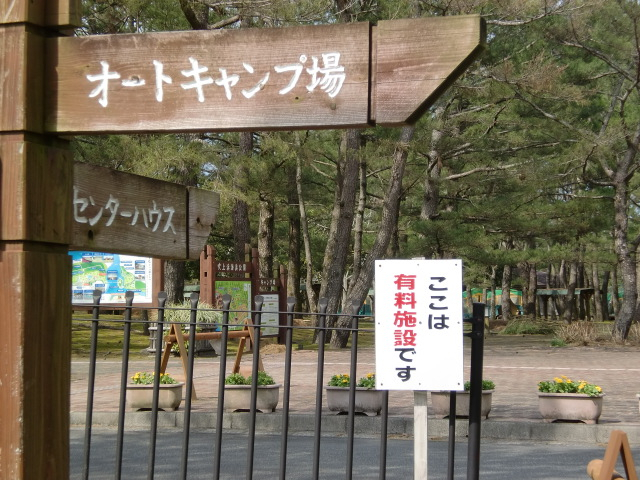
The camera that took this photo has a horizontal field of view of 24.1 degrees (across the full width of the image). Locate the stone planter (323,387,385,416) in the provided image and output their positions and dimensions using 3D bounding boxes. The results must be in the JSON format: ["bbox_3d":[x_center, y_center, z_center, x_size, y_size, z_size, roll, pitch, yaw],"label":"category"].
[{"bbox_3d":[0.359,1.626,15.070,0.634,0.281,0.287,-1,-2,18],"label":"stone planter"}]

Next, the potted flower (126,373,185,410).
[{"bbox_3d":[-1.728,1.594,15.755,0.634,0.389,0.287,-1,-2,18],"label":"potted flower"}]

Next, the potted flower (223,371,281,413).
[{"bbox_3d":[-0.691,1.566,15.416,0.634,0.423,0.287,-1,-2,18],"label":"potted flower"}]

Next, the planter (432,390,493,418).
[{"bbox_3d":[1.403,1.614,14.729,0.634,0.281,0.287,-1,-2,18],"label":"planter"}]

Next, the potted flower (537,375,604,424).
[{"bbox_3d":[2.421,1.521,14.399,0.634,0.445,0.287,-1,-2,18],"label":"potted flower"}]

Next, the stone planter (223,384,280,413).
[{"bbox_3d":[-0.691,1.637,15.414,0.634,0.281,0.287,-1,-2,18],"label":"stone planter"}]

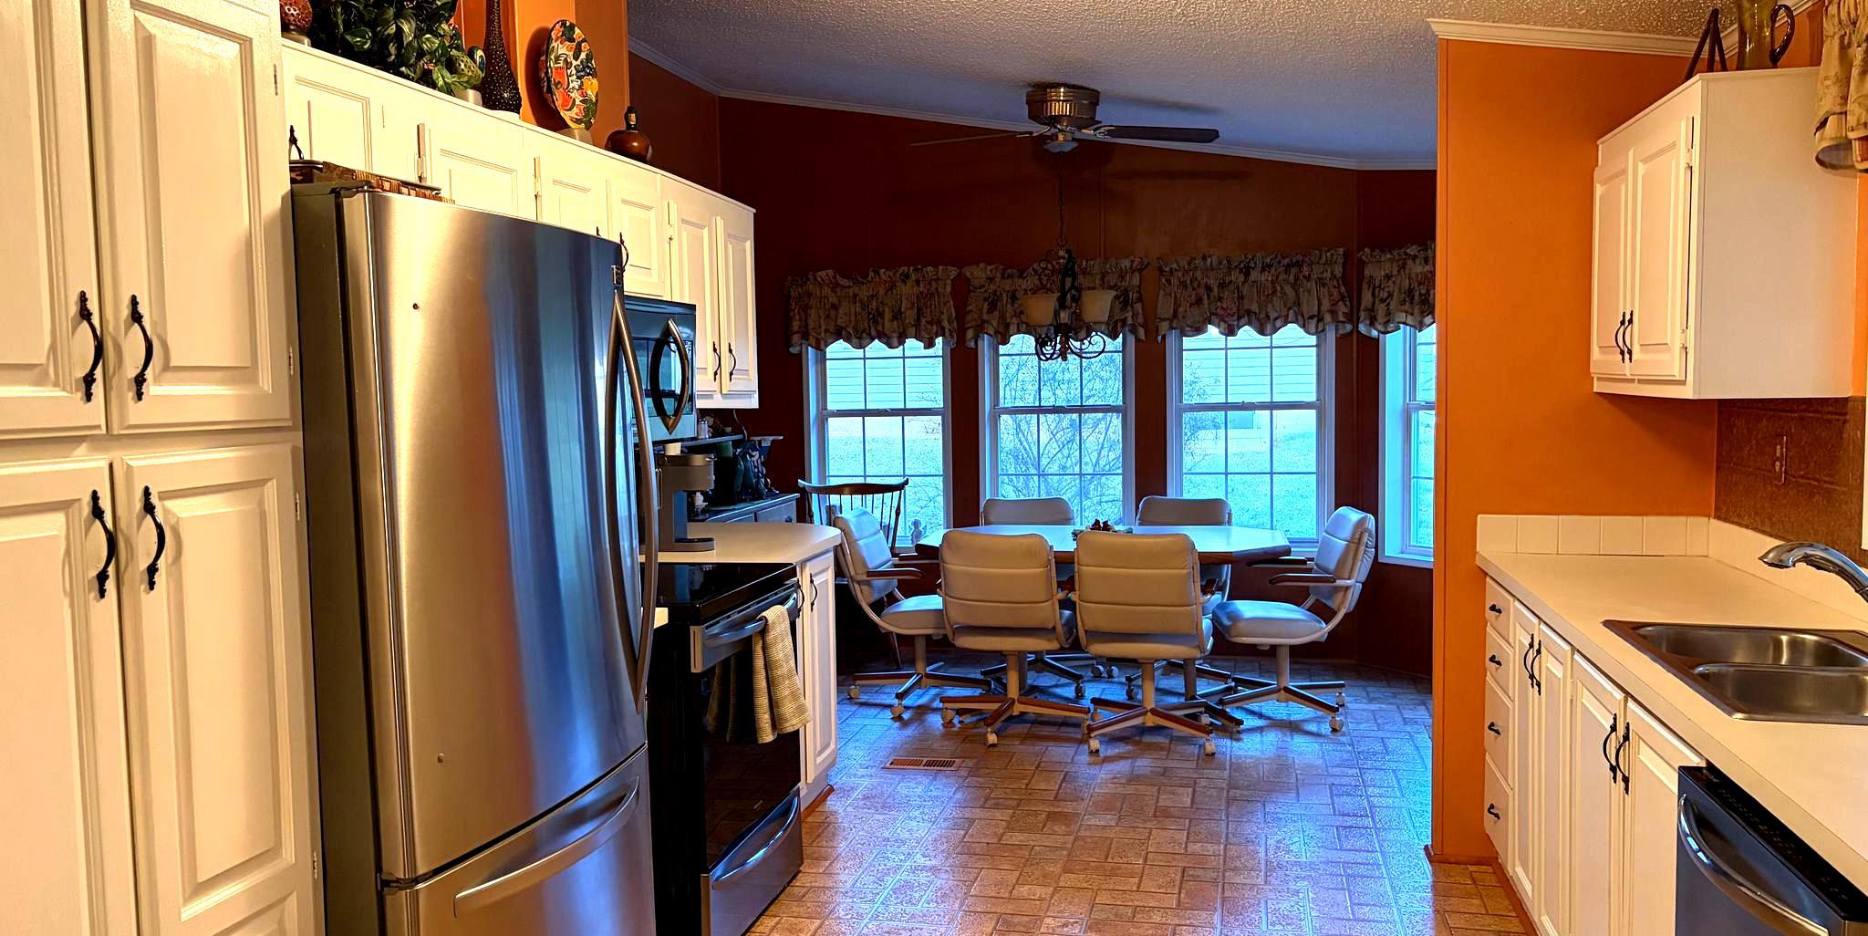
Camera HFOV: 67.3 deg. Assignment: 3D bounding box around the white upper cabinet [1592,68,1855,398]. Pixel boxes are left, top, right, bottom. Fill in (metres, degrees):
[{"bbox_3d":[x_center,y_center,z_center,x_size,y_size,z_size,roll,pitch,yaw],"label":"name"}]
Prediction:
[{"bbox_3d":[1.938,-0.537,3.522,0.335,0.710,0.940,0,4,13],"label":"white upper cabinet"}]

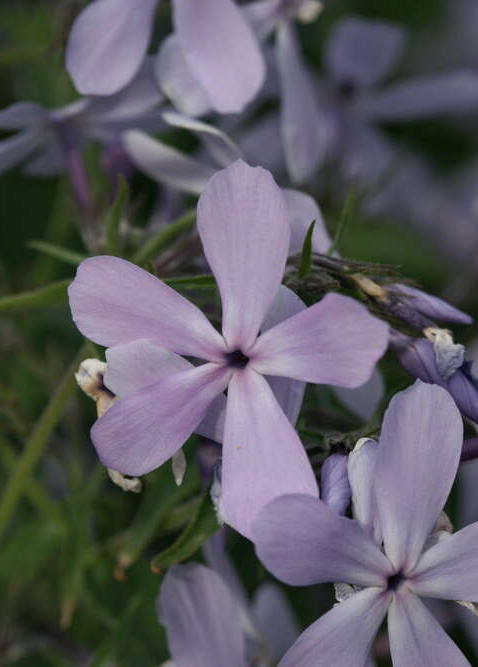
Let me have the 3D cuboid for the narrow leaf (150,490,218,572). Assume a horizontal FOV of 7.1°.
[{"bbox_3d":[-0.005,0.018,0.364,0.003,0.011,0.003,38,-6,16],"label":"narrow leaf"}]

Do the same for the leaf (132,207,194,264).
[{"bbox_3d":[-0.007,-0.010,0.377,0.009,0.001,0.001,-41,0,0],"label":"leaf"}]

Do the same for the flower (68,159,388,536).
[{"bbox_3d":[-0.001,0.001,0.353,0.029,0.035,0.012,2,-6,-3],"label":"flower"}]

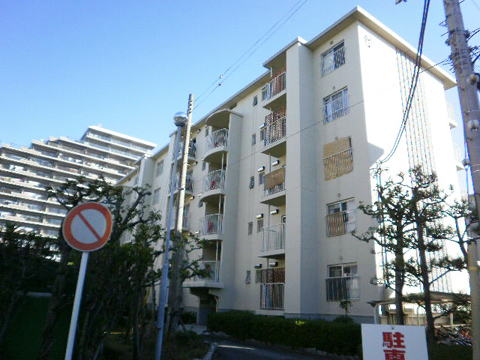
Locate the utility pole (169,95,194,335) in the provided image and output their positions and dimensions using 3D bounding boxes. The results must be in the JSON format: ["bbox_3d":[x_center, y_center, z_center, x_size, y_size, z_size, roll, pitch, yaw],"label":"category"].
[{"bbox_3d":[-2.325,0.888,14.645,0.320,9.897,0.320,15,-22,-33],"label":"utility pole"}]

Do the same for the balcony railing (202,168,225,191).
[{"bbox_3d":[-1.760,0.231,22.280,0.450,1.160,2.650,15,-22,-33],"label":"balcony railing"}]

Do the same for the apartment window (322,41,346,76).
[{"bbox_3d":[4.596,-5.969,17.782,0.180,1.290,1.460,15,-22,-33],"label":"apartment window"}]

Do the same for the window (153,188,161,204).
[{"bbox_3d":[-7.534,1.500,32.546,0.150,1.430,1.320,16,-23,-33],"label":"window"}]

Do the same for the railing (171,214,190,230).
[{"bbox_3d":[-4.640,2.883,26.465,0.900,1.120,2.150,15,-22,-33],"label":"railing"}]

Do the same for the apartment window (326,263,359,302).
[{"bbox_3d":[4.032,4.008,14.158,0.160,1.370,1.500,16,-23,-33],"label":"apartment window"}]

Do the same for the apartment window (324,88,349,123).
[{"bbox_3d":[4.424,-3.430,16.687,0.200,1.360,1.390,16,-23,-33],"label":"apartment window"}]

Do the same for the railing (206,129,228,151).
[{"bbox_3d":[-1.620,-2.313,23.095,0.620,1.160,2.370,16,-23,-33],"label":"railing"}]

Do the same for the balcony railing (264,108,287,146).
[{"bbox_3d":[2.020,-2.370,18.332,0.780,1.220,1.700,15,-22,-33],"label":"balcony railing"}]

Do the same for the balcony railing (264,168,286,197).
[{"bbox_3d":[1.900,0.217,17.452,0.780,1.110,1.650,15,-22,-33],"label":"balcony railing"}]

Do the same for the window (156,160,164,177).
[{"bbox_3d":[-7.366,-1.089,33.398,0.150,1.410,1.300,16,-23,-33],"label":"window"}]

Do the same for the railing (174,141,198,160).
[{"bbox_3d":[-4.380,-2.151,28.135,0.900,1.100,2.150,15,-22,-33],"label":"railing"}]

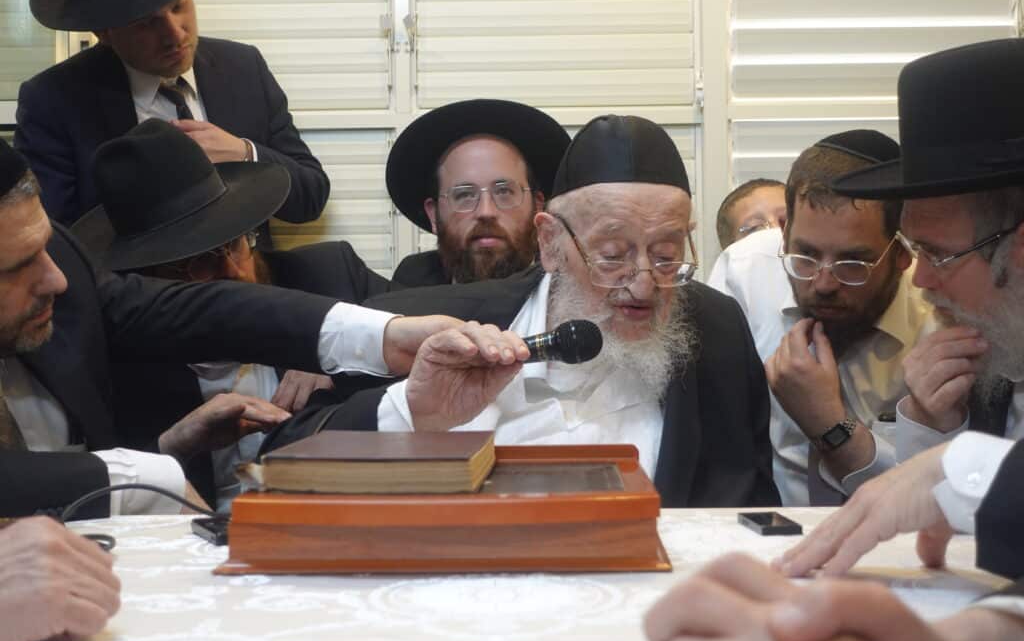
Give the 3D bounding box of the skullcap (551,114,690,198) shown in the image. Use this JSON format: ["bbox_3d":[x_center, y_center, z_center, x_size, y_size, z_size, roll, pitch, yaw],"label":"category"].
[{"bbox_3d":[0.129,-0.193,1.660,0.168,0.105,0.185,0,-4,-18],"label":"skullcap"}]

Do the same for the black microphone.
[{"bbox_3d":[0.018,0.034,1.605,0.180,0.051,0.051,-11,1,-7],"label":"black microphone"}]

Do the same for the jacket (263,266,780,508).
[{"bbox_3d":[0.010,0.220,1.770,0.660,0.600,0.400,-1,0,-3],"label":"jacket"}]

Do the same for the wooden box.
[{"bbox_3d":[-0.057,0.185,1.437,0.417,0.088,0.335,-1,0,2],"label":"wooden box"}]

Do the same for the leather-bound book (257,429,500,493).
[{"bbox_3d":[-0.126,0.145,1.440,0.198,0.037,0.270,-1,0,4],"label":"leather-bound book"}]

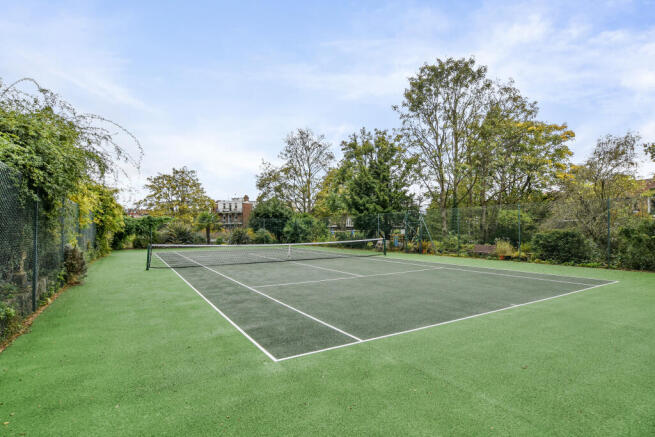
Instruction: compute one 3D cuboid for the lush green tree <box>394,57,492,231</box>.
[{"bbox_3d":[9.560,-5.330,25.500,7.747,15.714,7.300,-1,-2,21],"label":"lush green tree"}]

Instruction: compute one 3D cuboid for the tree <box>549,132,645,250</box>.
[{"bbox_3d":[15.041,-1.253,17.300,5.144,6.888,5.000,-2,-3,41],"label":"tree"}]

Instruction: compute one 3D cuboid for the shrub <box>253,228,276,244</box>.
[{"bbox_3d":[-7.534,2.230,37.000,2.870,2.030,2.400,-1,-2,0],"label":"shrub"}]

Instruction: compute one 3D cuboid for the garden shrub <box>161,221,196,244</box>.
[{"bbox_3d":[-16.614,1.700,34.500,3.810,2.900,3.000,-1,-2,0],"label":"garden shrub"}]

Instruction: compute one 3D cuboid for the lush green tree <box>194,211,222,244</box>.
[{"bbox_3d":[-13.654,1.147,35.500,3.210,4.050,3.000,-1,-2,0],"label":"lush green tree"}]

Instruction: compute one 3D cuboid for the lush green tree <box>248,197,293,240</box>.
[{"bbox_3d":[-6.632,0.285,36.000,5.120,5.456,5.000,0,-2,-10],"label":"lush green tree"}]

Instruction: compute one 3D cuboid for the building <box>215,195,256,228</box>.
[{"bbox_3d":[-22.243,-0.837,74.000,9.570,9.610,9.000,0,-2,-5],"label":"building"}]

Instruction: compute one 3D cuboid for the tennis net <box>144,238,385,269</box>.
[{"bbox_3d":[-1.904,1.725,16.418,12.950,1.070,0.120,1,-2,-31],"label":"tennis net"}]

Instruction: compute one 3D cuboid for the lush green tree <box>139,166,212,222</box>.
[{"bbox_3d":[-22.450,-2.052,46.000,11.002,11.060,9.800,1,-2,-26],"label":"lush green tree"}]

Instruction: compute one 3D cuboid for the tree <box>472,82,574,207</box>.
[{"bbox_3d":[15.520,-4.276,24.500,7.670,12.730,7.200,-1,-2,0],"label":"tree"}]

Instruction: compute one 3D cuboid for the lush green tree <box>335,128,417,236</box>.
[{"bbox_3d":[4.964,-3.310,32.000,8.230,11.760,7.500,-1,-2,0],"label":"lush green tree"}]

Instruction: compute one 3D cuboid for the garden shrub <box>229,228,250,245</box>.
[{"bbox_3d":[-10.239,2.182,36.000,2.560,2.000,2.300,-1,-2,0],"label":"garden shrub"}]

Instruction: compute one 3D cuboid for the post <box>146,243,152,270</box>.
[{"bbox_3d":[-7.506,1.617,12.992,0.110,1.100,0.110,0,-2,0],"label":"post"}]

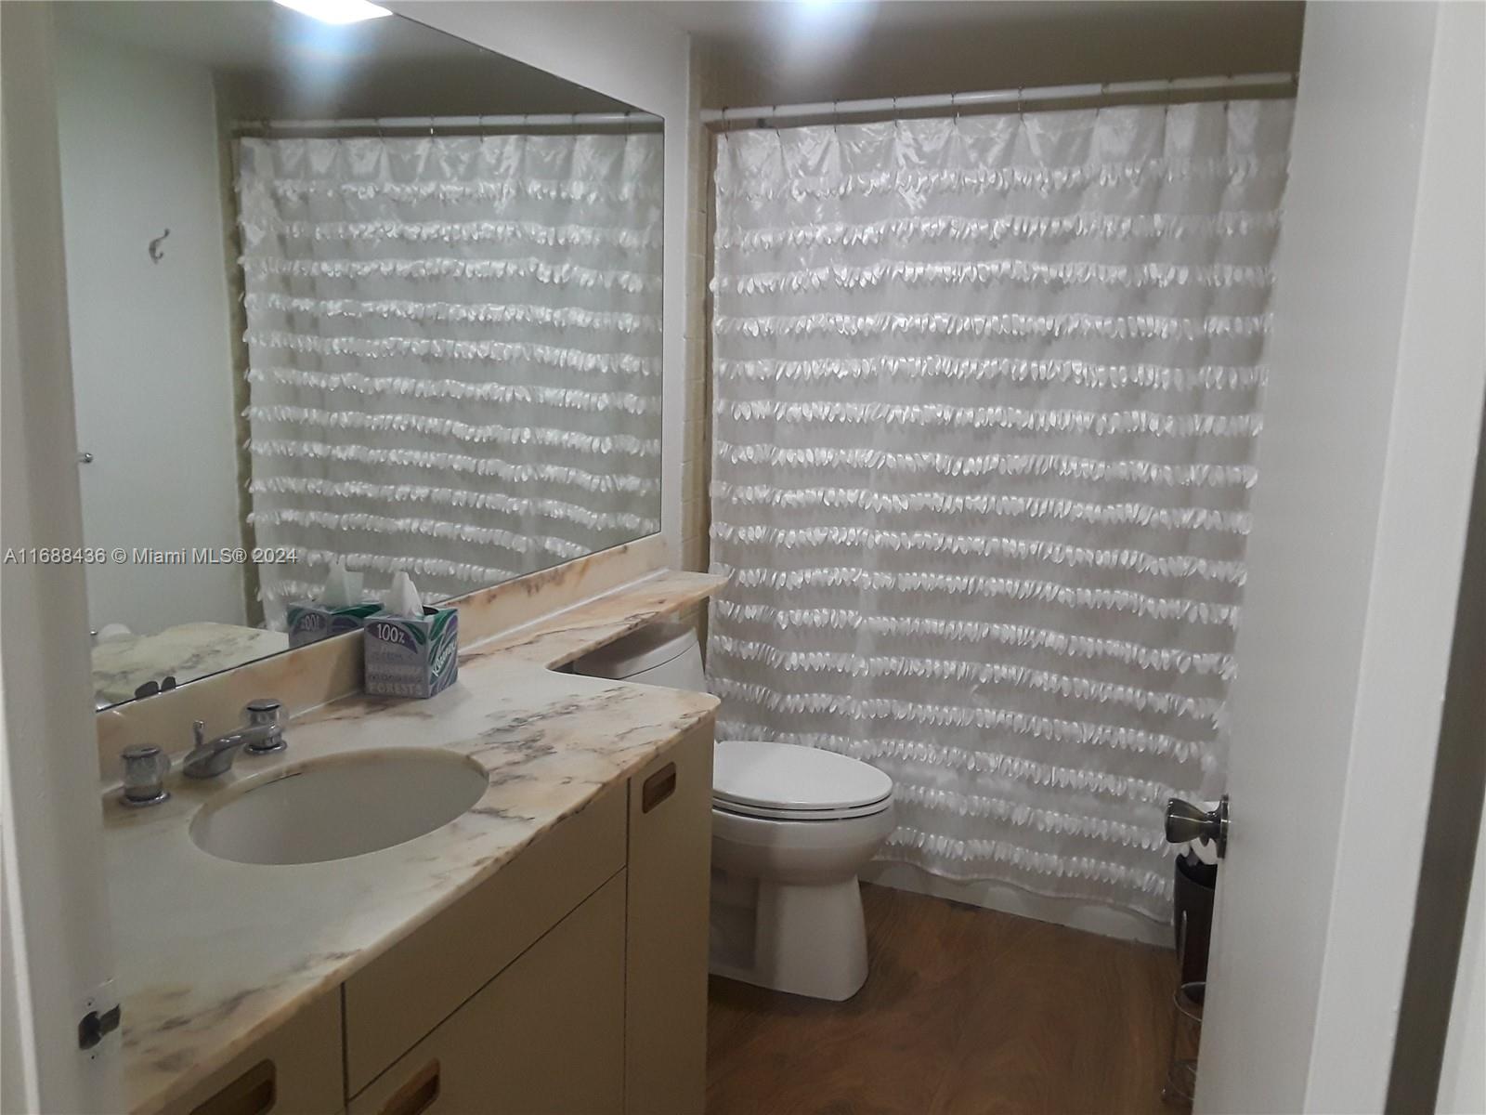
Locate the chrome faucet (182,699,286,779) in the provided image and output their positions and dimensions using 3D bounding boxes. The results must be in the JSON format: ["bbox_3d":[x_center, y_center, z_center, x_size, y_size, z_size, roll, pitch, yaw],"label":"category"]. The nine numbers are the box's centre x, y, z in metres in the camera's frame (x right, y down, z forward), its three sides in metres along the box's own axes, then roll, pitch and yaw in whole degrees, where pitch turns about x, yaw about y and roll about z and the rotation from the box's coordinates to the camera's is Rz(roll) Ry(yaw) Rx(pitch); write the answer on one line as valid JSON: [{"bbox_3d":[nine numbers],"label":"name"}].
[{"bbox_3d":[-0.668,0.249,1.579,0.179,0.082,0.058,6,11,23],"label":"chrome faucet"}]

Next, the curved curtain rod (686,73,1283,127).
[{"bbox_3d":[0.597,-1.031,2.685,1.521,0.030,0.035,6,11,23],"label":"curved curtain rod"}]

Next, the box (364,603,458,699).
[{"bbox_3d":[-0.537,0.151,1.954,0.108,0.127,0.105,3,11,11],"label":"box"}]

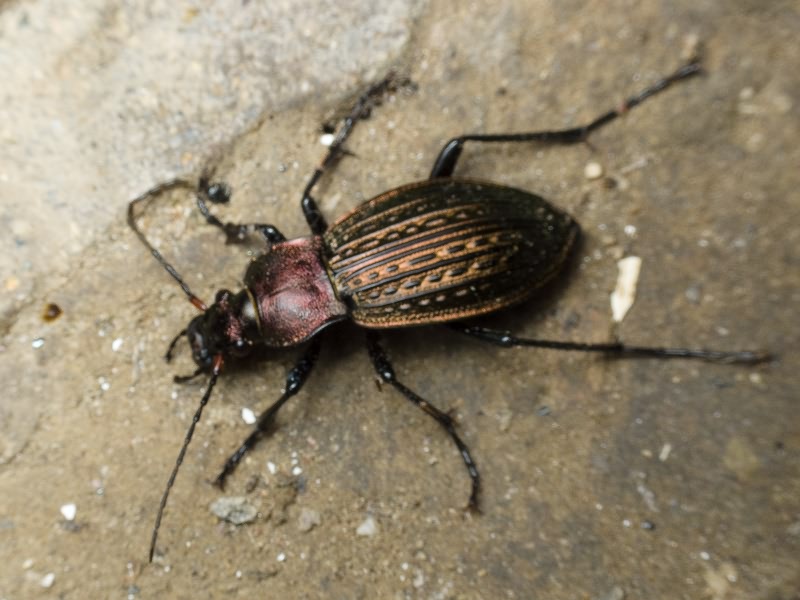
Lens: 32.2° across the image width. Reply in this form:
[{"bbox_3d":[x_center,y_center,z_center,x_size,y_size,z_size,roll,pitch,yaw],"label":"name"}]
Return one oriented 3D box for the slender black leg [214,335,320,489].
[{"bbox_3d":[-0.008,0.007,0.085,0.002,0.004,0.011,32,67,9],"label":"slender black leg"}]

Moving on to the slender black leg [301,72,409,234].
[{"bbox_3d":[-0.003,-0.011,0.093,0.003,0.004,0.015,22,66,5],"label":"slender black leg"}]

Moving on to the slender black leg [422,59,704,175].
[{"bbox_3d":[0.012,-0.012,0.095,0.024,0.005,0.003,-24,70,-15],"label":"slender black leg"}]

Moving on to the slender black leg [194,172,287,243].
[{"bbox_3d":[-0.011,-0.006,0.091,0.009,0.004,0.003,43,69,13],"label":"slender black leg"}]

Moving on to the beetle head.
[{"bbox_3d":[-0.011,0.002,0.086,0.005,0.003,0.004,-34,73,-5],"label":"beetle head"}]

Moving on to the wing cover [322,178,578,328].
[{"bbox_3d":[0.003,-0.003,0.087,0.015,0.005,0.009,-12,68,-10],"label":"wing cover"}]

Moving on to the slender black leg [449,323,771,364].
[{"bbox_3d":[0.014,0.003,0.089,0.022,0.004,0.002,3,66,-4],"label":"slender black leg"}]

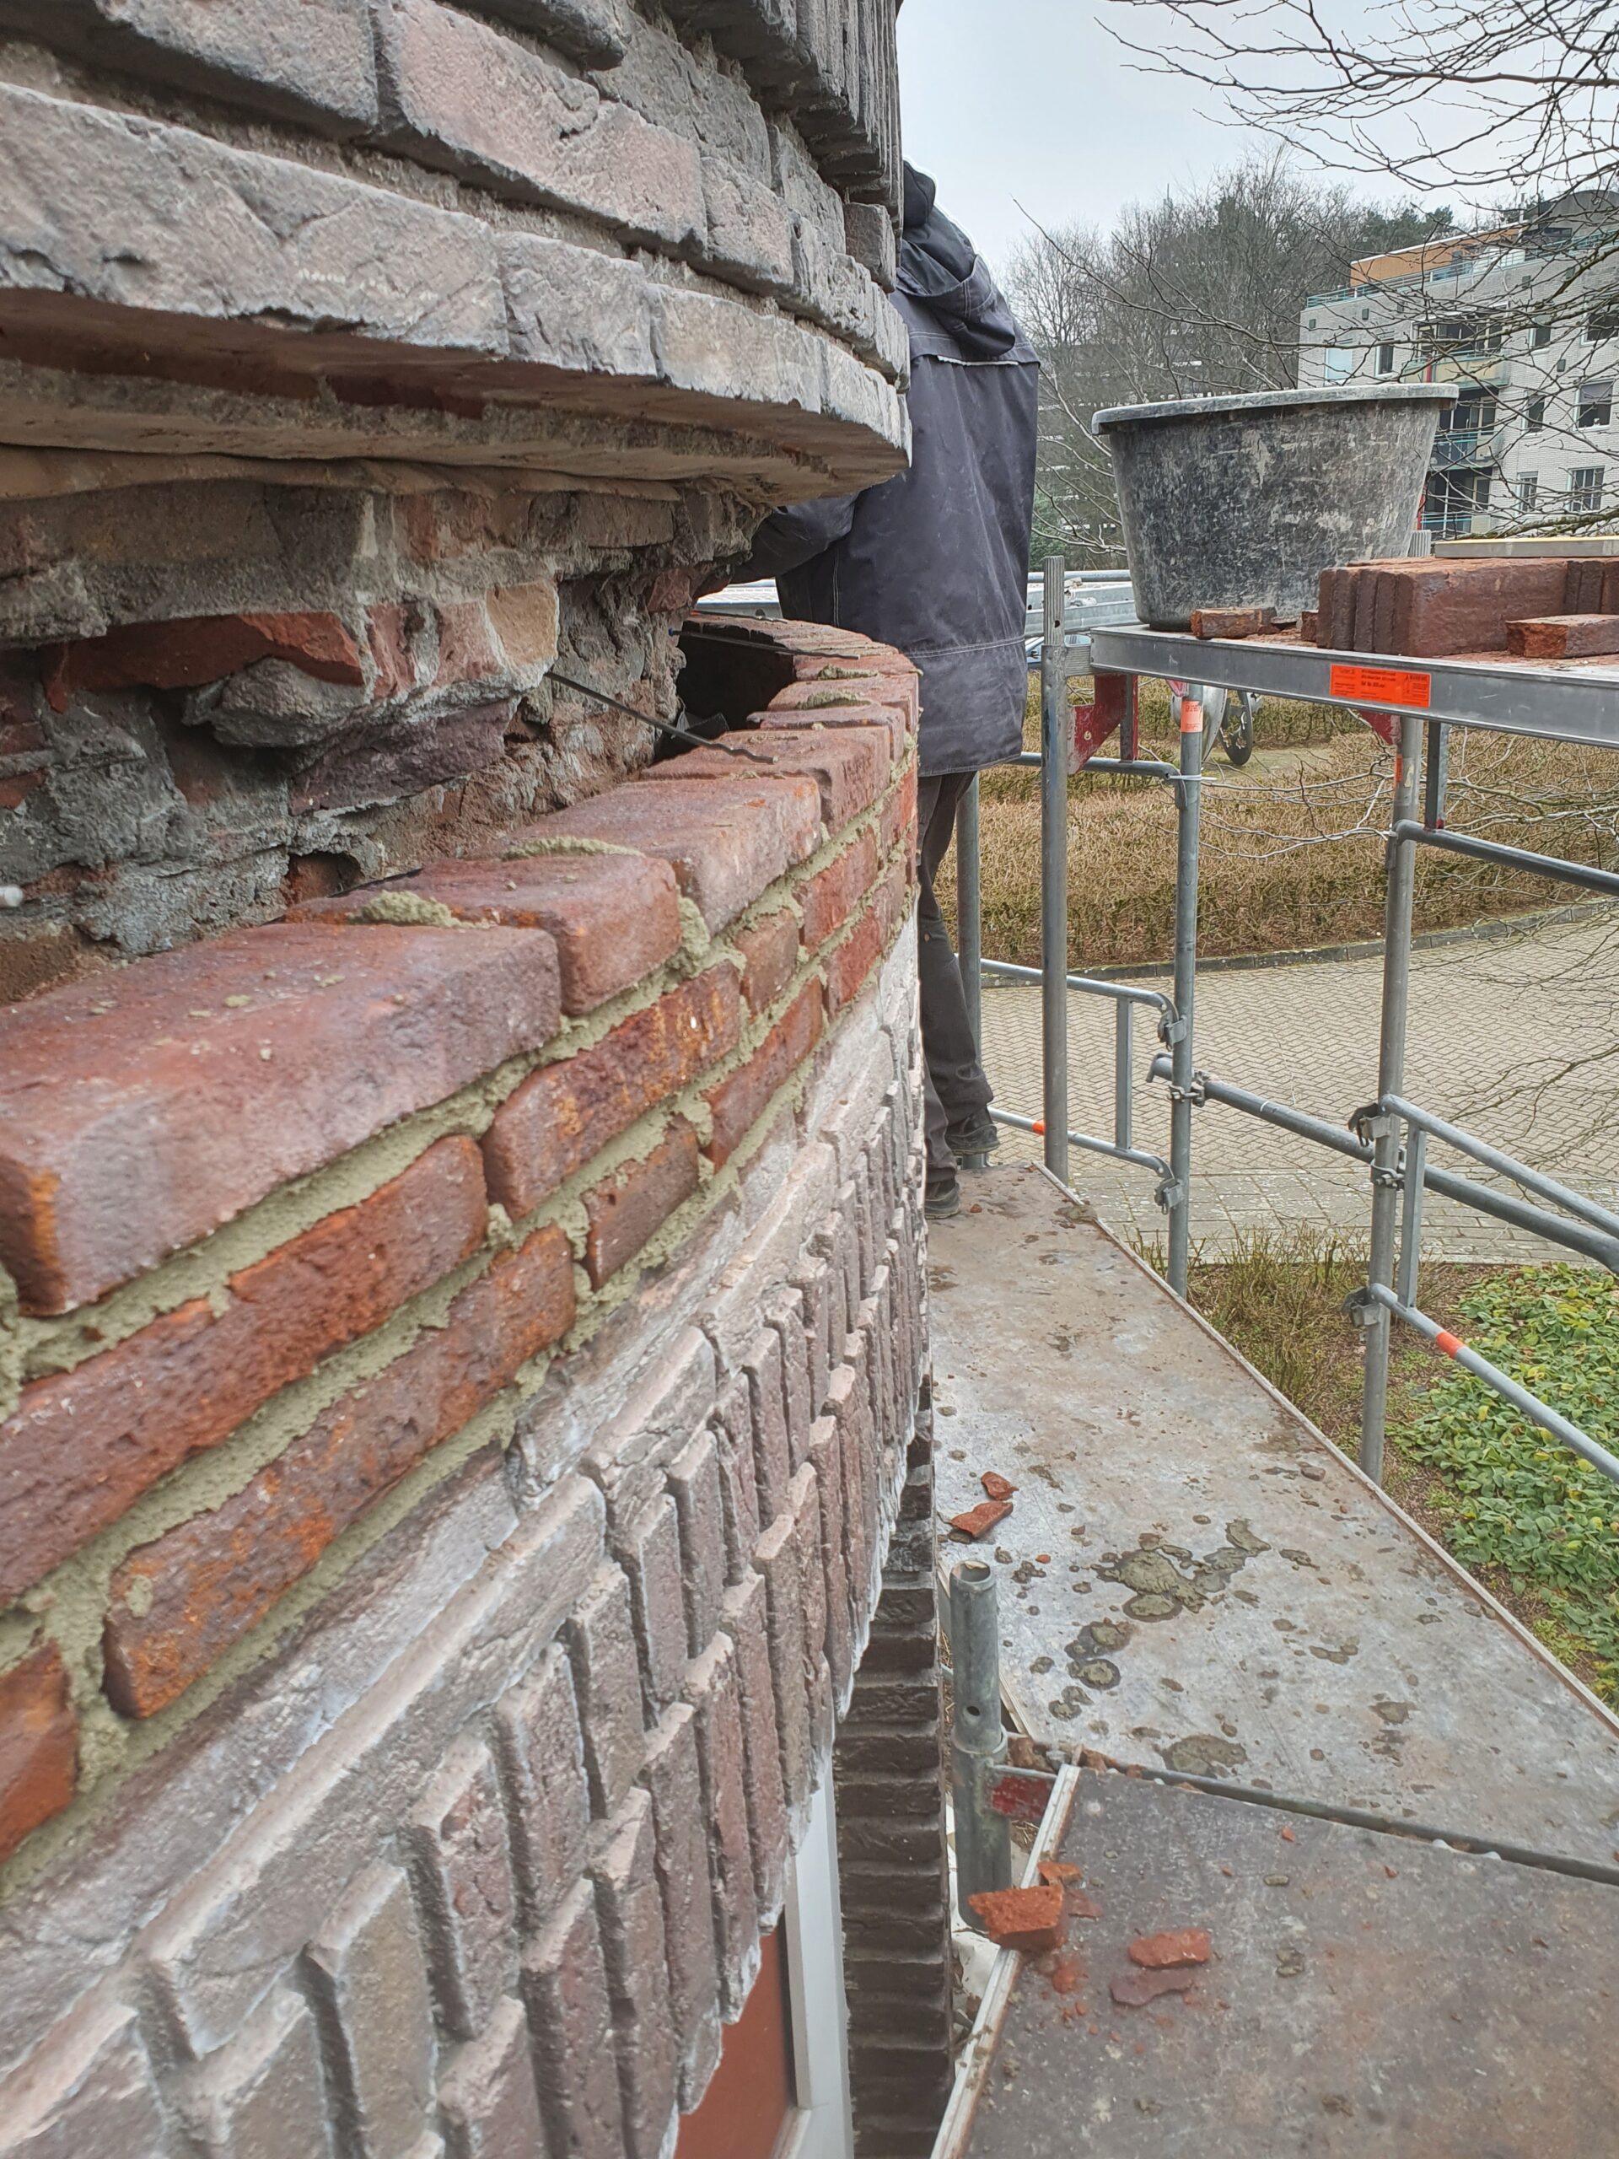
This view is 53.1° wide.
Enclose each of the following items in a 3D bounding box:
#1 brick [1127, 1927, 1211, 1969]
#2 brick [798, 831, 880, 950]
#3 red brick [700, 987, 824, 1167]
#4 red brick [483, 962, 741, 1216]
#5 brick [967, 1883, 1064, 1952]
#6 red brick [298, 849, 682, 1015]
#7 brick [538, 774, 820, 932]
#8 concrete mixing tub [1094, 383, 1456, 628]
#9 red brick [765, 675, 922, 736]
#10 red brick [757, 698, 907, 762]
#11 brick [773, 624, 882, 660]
[{"bbox_3d":[0.272,0.659,1.230,0.061,0.012,0.026,-5,19,-8],"label":"brick"},{"bbox_3d":[-0.031,-0.117,0.923,0.104,0.040,0.217,1,19,13],"label":"brick"},{"bbox_3d":[-0.067,-0.011,0.769,0.104,0.040,0.206,2,19,15],"label":"red brick"},{"bbox_3d":[-0.111,-0.007,0.606,0.104,0.040,0.212,4,20,19],"label":"red brick"},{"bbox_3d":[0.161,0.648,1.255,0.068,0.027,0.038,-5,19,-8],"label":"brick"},{"bbox_3d":[-0.115,-0.055,0.589,0.104,0.040,0.101,4,20,20],"label":"red brick"},{"bbox_3d":[-0.068,-0.111,0.751,0.104,0.040,0.212,2,19,14],"label":"brick"},{"bbox_3d":[0.869,-1.075,3.077,0.640,0.388,0.640,2,19,15],"label":"concrete mixing tub"},{"bbox_3d":[0.031,-0.279,1.244,0.104,0.040,0.216,-1,18,6],"label":"red brick"},{"bbox_3d":[0.010,-0.235,1.111,0.104,0.040,0.098,0,19,9],"label":"red brick"},{"bbox_3d":[0.010,-0.508,1.933,0.104,0.040,0.212,-5,19,-8],"label":"brick"}]

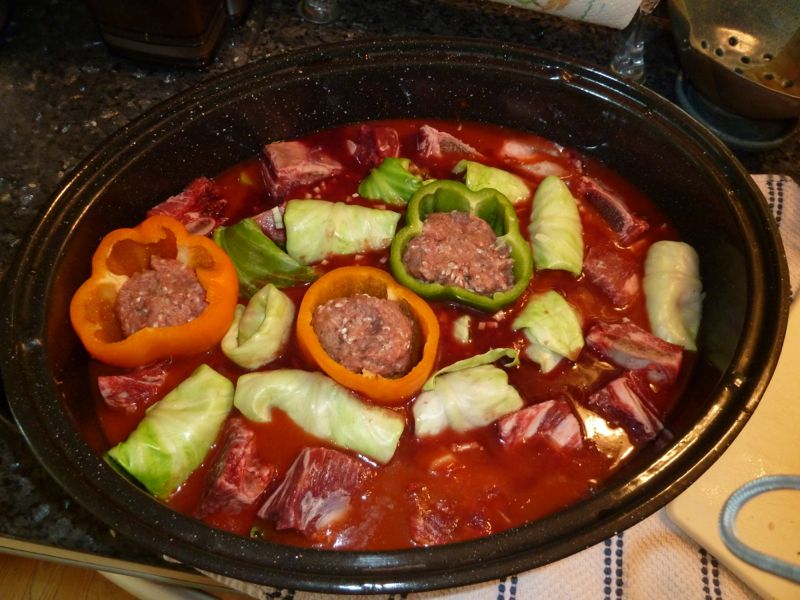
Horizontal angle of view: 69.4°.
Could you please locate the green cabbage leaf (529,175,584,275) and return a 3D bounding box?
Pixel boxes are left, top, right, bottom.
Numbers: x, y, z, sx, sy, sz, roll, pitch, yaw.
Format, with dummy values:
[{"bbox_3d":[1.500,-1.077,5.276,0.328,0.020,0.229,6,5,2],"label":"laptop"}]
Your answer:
[{"bbox_3d":[0.111,-0.052,0.418,0.036,0.035,0.079,5,64,0],"label":"green cabbage leaf"}]

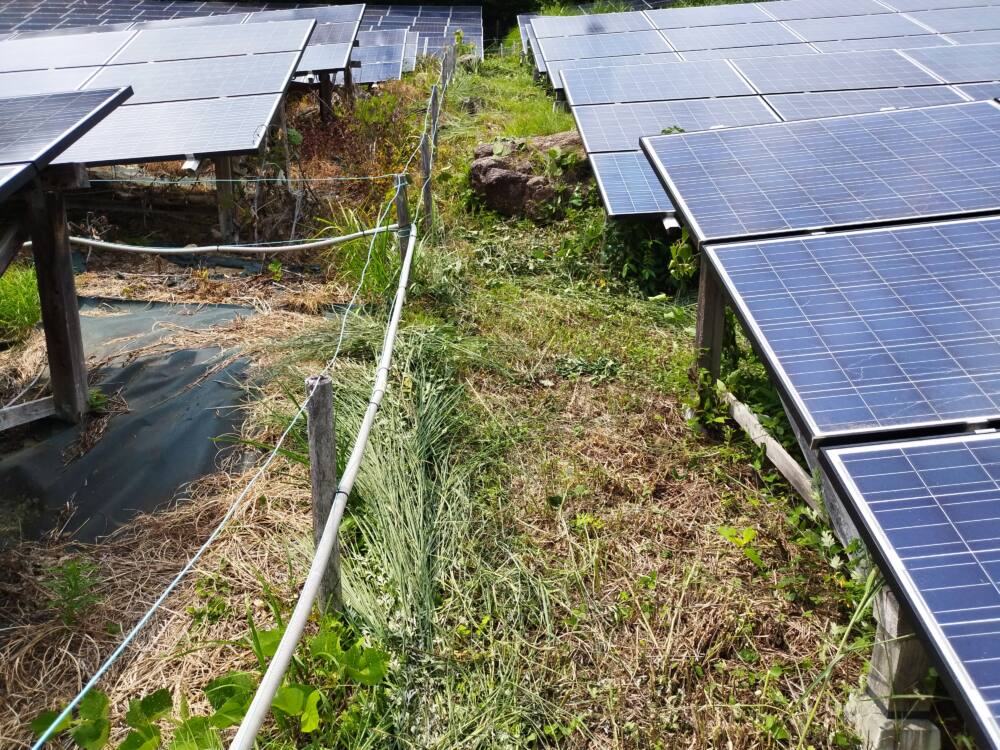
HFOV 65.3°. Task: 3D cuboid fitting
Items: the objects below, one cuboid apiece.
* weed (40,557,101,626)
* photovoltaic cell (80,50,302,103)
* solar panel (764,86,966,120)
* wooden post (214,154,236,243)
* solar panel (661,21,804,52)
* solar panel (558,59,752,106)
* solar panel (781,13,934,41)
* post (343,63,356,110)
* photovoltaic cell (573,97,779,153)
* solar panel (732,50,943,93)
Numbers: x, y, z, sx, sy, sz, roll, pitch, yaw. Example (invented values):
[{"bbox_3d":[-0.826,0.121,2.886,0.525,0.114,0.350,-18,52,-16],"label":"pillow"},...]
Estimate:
[{"bbox_3d":[-1.060,0.530,1.930,0.130,0.140,0.120,-2,10,-2],"label":"weed"},{"bbox_3d":[-2.470,-2.355,6.250,1.650,0.045,0.990,-4,39,-1],"label":"photovoltaic cell"},{"bbox_3d":[3.155,-2.178,6.493,1.650,0.042,0.990,-4,39,-1],"label":"solar panel"},{"bbox_3d":[-1.911,-1.261,5.420,0.100,0.660,0.100,-2,12,-1],"label":"wooden post"},{"bbox_3d":[3.021,-4.426,10.244,1.650,0.042,0.990,-5,39,-1],"label":"solar panel"},{"bbox_3d":[1.436,-2.709,7.265,1.650,0.042,0.990,-4,39,-1],"label":"solar panel"},{"bbox_3d":[4.685,-4.562,10.286,1.650,0.042,0.990,-5,39,-1],"label":"solar panel"},{"bbox_3d":[-1.995,-3.950,10.250,0.090,0.800,0.090,-2,10,-2],"label":"post"},{"bbox_3d":[1.488,-2.070,6.471,1.650,0.042,0.990,-4,39,-1],"label":"photovoltaic cell"},{"bbox_3d":[3.103,-2.817,7.287,1.650,0.042,0.990,-4,39,-1],"label":"solar panel"}]

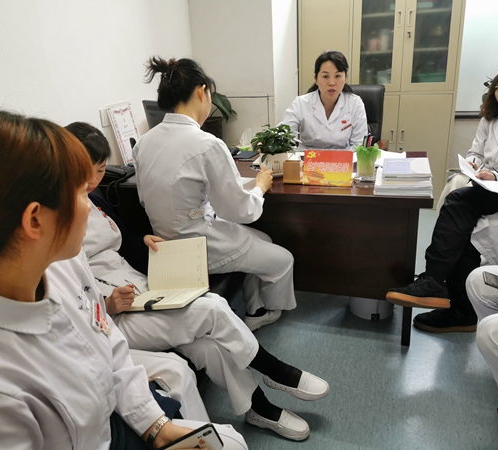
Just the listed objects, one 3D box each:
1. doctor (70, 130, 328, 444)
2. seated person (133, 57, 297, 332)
[{"bbox_3d":[-0.222,0.188,1.692,0.950,1.140,0.520,2,21,13],"label":"doctor"},{"bbox_3d":[-0.117,-0.022,2.009,0.720,1.310,0.540,-18,25,-34],"label":"seated person"}]

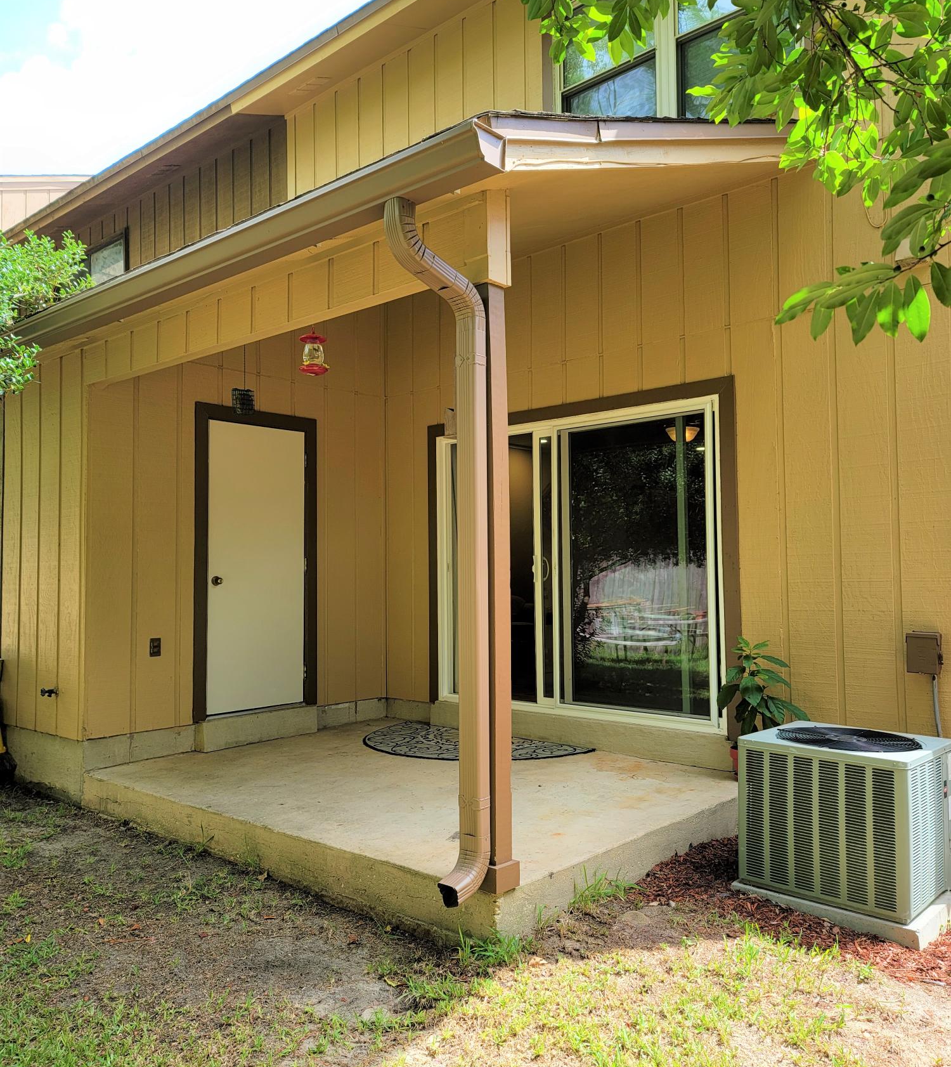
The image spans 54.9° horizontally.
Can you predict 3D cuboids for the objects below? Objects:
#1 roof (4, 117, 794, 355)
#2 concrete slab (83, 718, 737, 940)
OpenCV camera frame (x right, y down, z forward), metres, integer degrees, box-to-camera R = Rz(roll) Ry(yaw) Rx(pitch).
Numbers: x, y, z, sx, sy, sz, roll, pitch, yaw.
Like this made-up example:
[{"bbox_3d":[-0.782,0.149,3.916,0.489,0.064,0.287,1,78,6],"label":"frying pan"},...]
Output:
[{"bbox_3d":[-0.567,-1.740,5.514,4.099,1.231,2.971,-3,-3,41],"label":"roof"},{"bbox_3d":[-0.322,1.505,5.397,3.322,0.189,2.564,-3,-3,41],"label":"concrete slab"}]

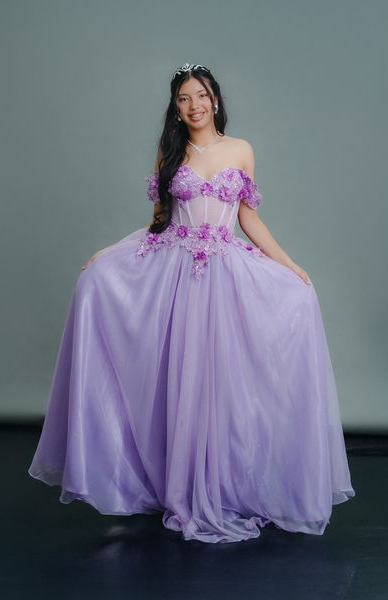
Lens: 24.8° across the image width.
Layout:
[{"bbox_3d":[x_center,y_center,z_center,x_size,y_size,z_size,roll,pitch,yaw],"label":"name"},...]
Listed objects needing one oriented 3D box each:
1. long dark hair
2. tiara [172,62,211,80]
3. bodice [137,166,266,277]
[{"bbox_3d":[-0.018,-0.542,3.200,0.275,0.585,0.250,0,2,0],"label":"long dark hair"},{"bbox_3d":[-0.009,-0.818,3.170,0.135,0.055,0.090,-7,0,6],"label":"tiara"},{"bbox_3d":[0.027,-0.281,3.180,0.435,0.400,0.270,0,2,-4],"label":"bodice"}]

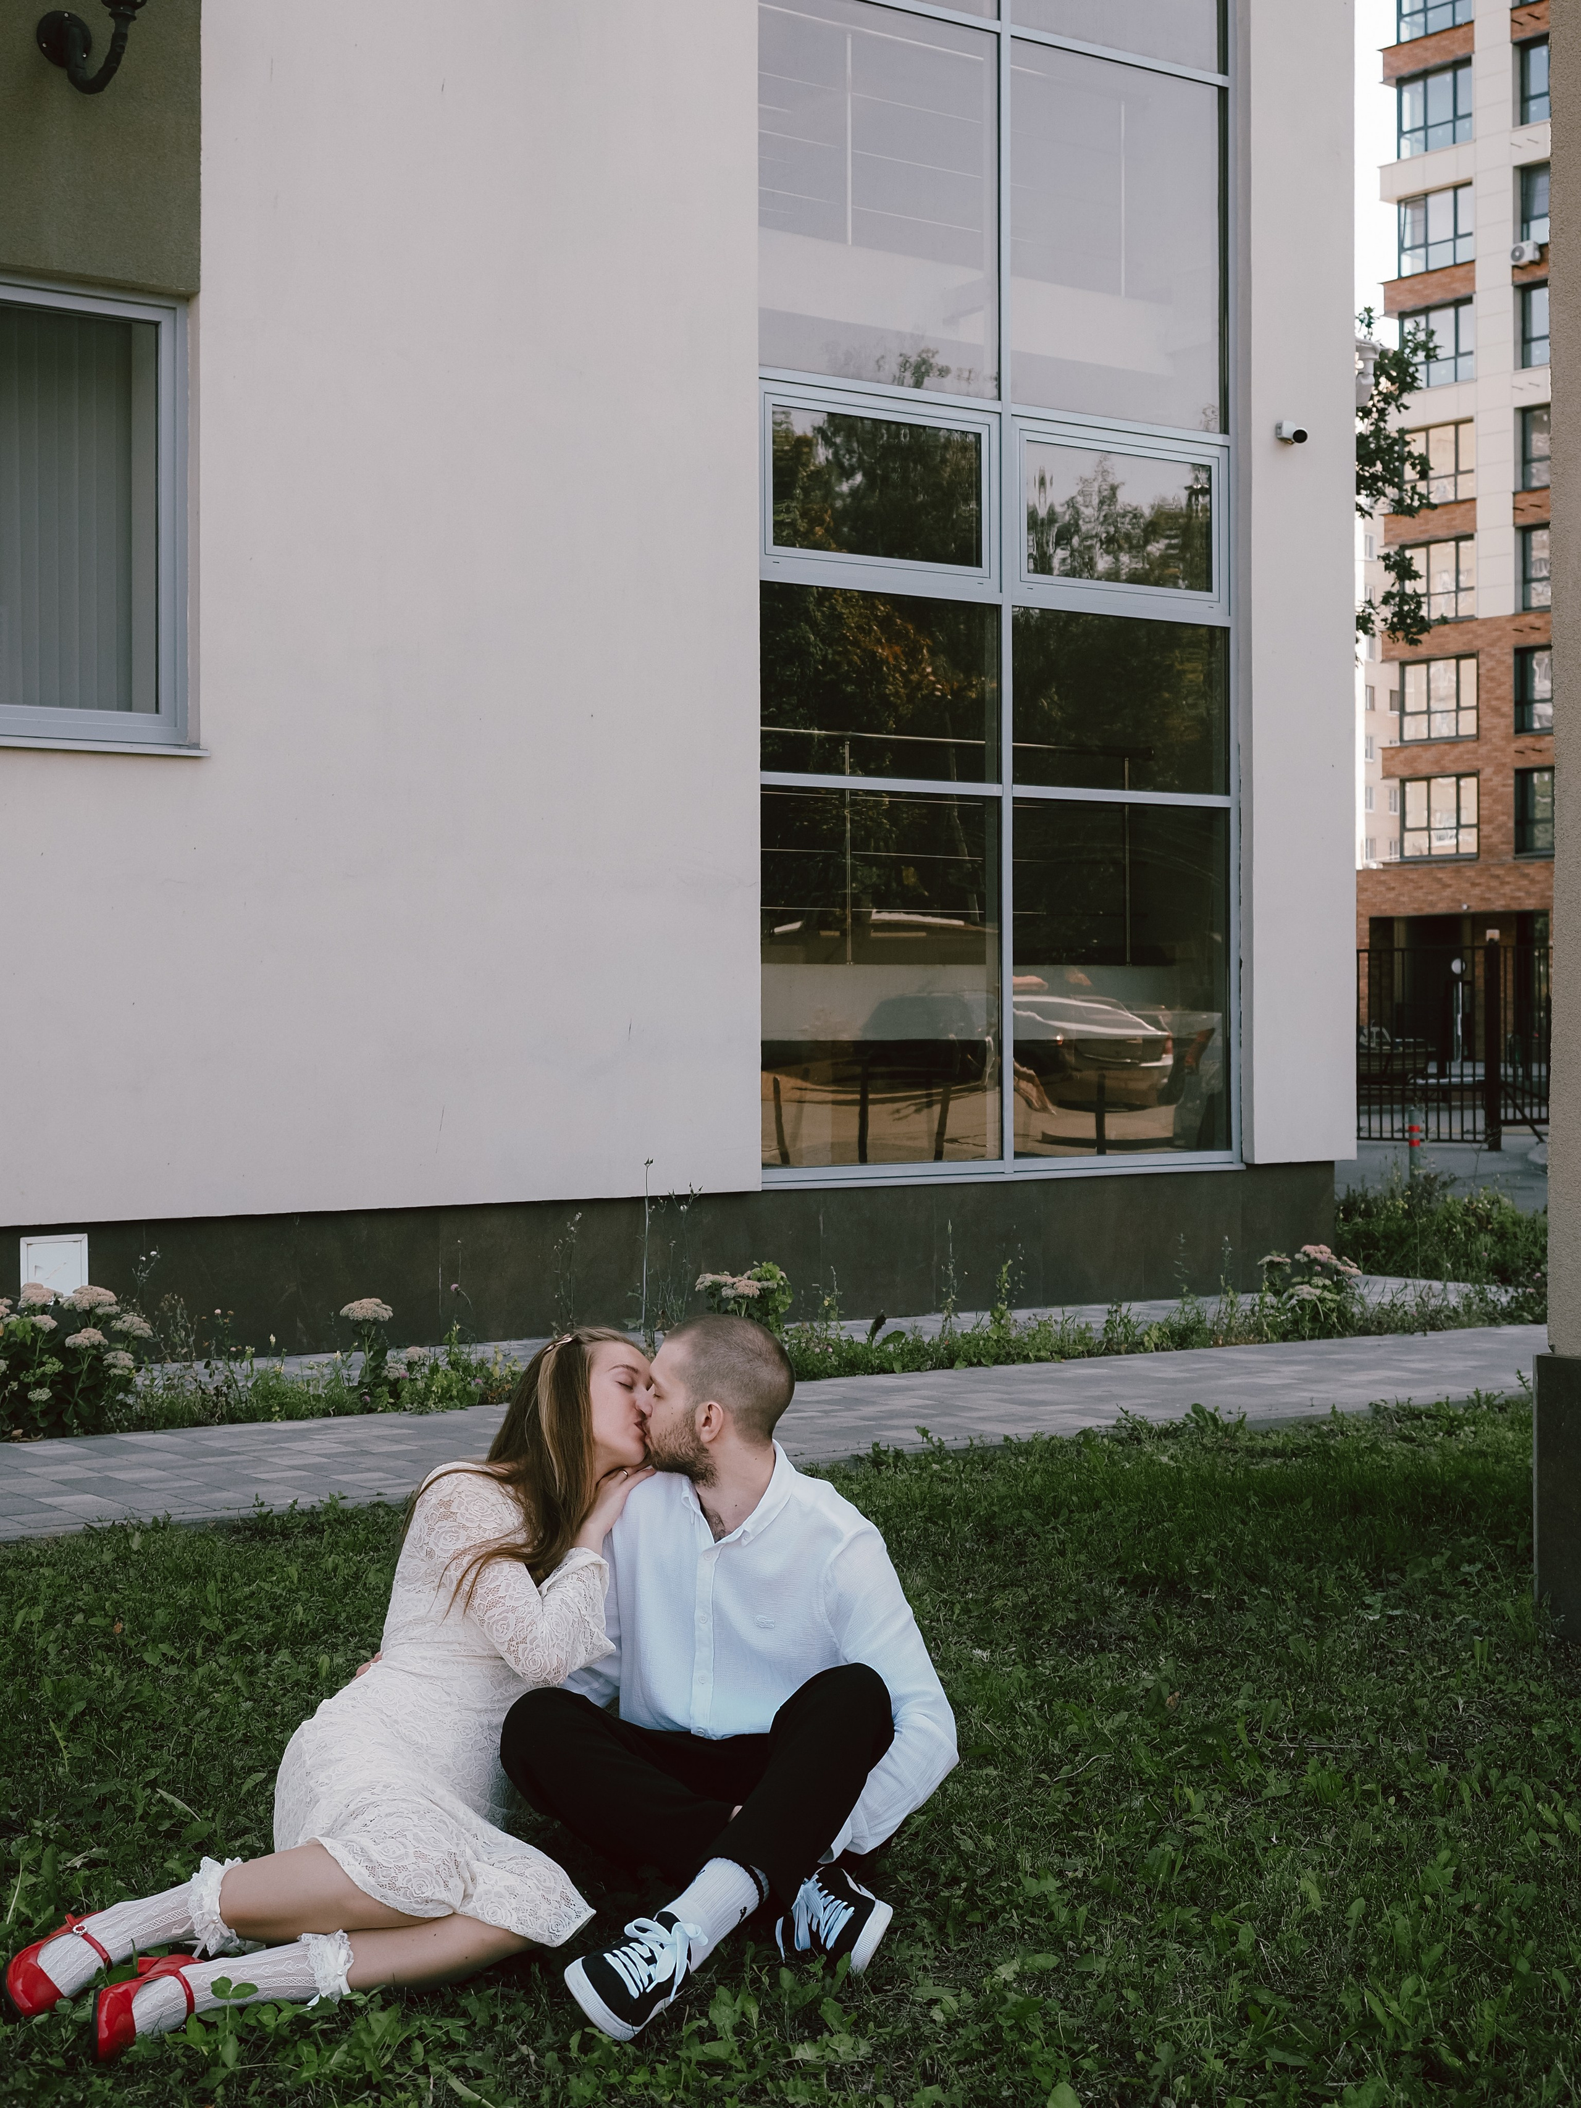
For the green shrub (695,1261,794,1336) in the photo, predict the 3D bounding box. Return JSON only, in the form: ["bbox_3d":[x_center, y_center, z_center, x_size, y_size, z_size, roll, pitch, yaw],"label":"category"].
[{"bbox_3d":[-0.170,0.975,10.500,0.360,0.390,0.340,0,1,0],"label":"green shrub"}]

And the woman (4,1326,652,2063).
[{"bbox_3d":[-0.645,0.825,3.880,0.840,0.840,0.620,-1,1,-40],"label":"woman"}]

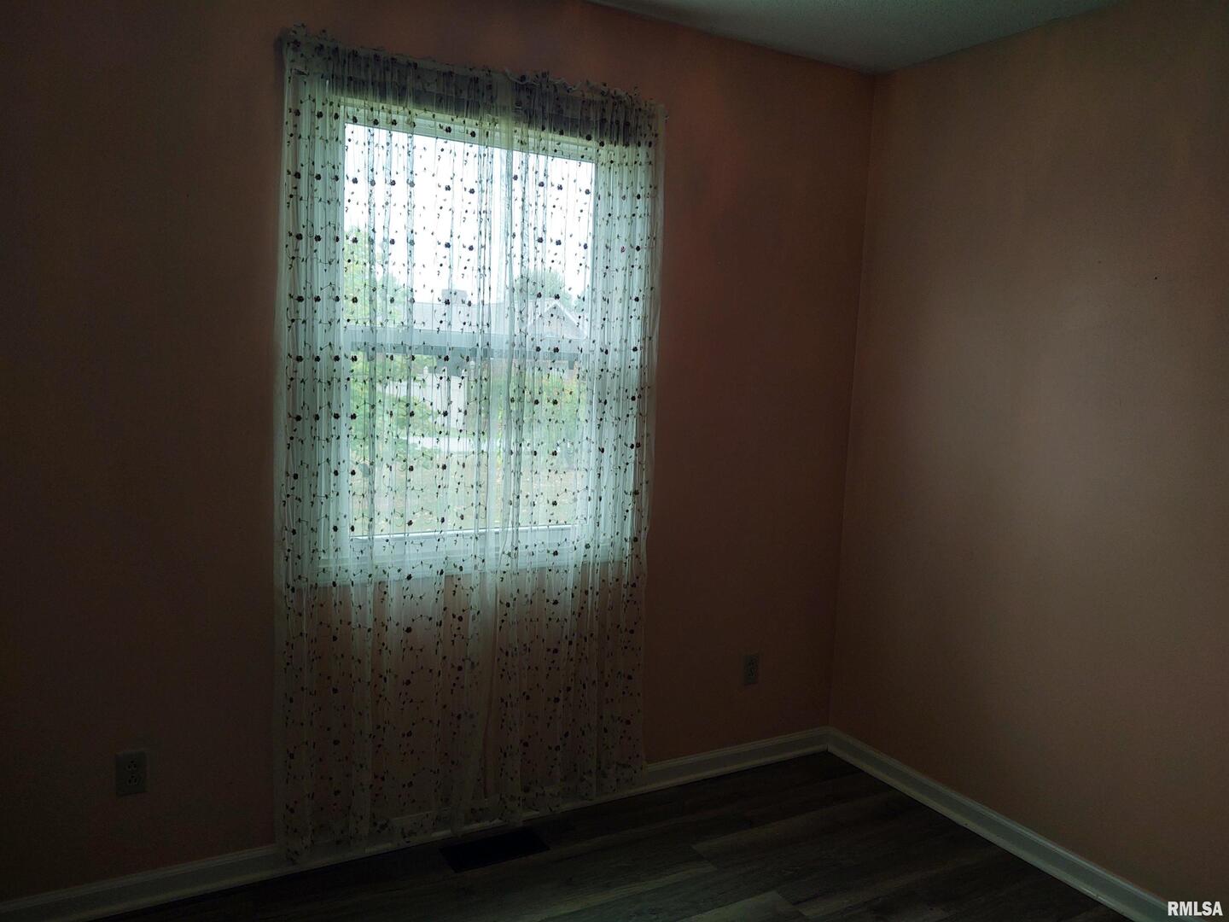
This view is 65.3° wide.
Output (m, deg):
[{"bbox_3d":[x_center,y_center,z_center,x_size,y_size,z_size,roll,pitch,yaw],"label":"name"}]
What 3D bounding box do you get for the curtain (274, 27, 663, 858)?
[{"bbox_3d":[-0.379,0.009,2.743,1.130,2.161,0.090,-2,8,-30],"label":"curtain"}]

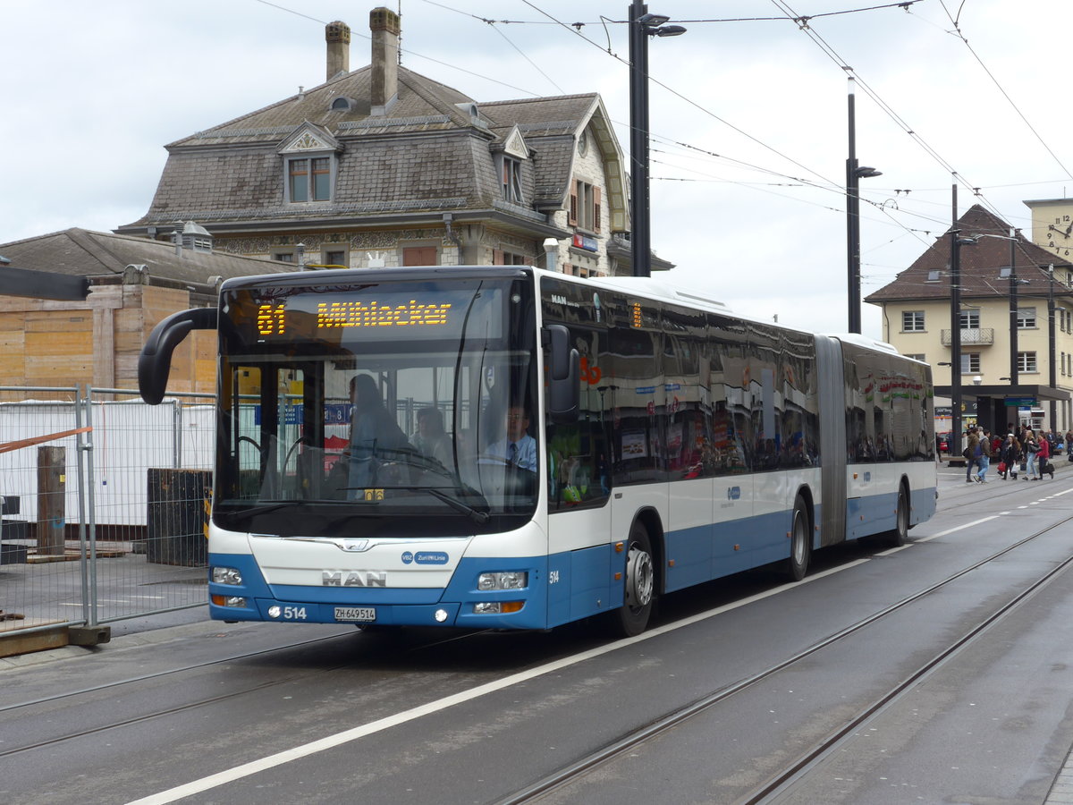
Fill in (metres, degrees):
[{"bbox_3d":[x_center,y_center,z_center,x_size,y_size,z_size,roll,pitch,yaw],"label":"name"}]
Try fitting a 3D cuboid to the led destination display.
[{"bbox_3d":[-1.205,-0.603,13.314,2.126,0.400,0.100,0,-1,20],"label":"led destination display"}]

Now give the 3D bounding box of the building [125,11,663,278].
[{"bbox_3d":[-4.359,-5.940,78.081,15.400,17.200,22.400,0,-1,20],"label":"building"}]

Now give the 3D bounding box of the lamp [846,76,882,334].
[{"bbox_3d":[10.323,-3.952,60.436,1.100,12.616,1.200,0,-1,20],"label":"lamp"}]

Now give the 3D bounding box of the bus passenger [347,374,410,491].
[{"bbox_3d":[-1.243,0.638,14.789,0.420,1.710,0.500,0,-1,20],"label":"bus passenger"}]

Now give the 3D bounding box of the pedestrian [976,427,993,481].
[{"bbox_3d":[14.000,1.718,60.300,0.520,1.652,0.500,0,-1,-18],"label":"pedestrian"}]

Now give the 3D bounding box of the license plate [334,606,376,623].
[{"bbox_3d":[-1.232,1.442,13.069,0.300,0.081,0.012,0,-1,20],"label":"license plate"}]

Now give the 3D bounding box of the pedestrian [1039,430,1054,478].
[{"bbox_3d":[16.893,1.743,63.700,0.500,1.618,0.500,0,-1,-18],"label":"pedestrian"}]

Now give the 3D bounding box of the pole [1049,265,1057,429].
[{"bbox_3d":[34.083,-2.934,127.049,0.420,12.388,0.420,0,-1,20],"label":"pole"}]

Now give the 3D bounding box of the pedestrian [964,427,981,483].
[{"bbox_3d":[13.836,1.662,61.000,0.500,1.745,0.520,0,-1,-18],"label":"pedestrian"}]

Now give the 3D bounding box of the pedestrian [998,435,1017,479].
[{"bbox_3d":[15.325,1.778,62.500,0.450,1.492,0.520,1,-1,-38],"label":"pedestrian"}]

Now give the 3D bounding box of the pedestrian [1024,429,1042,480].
[{"bbox_3d":[16.239,1.734,63.000,0.500,1.633,0.500,0,-1,-18],"label":"pedestrian"}]

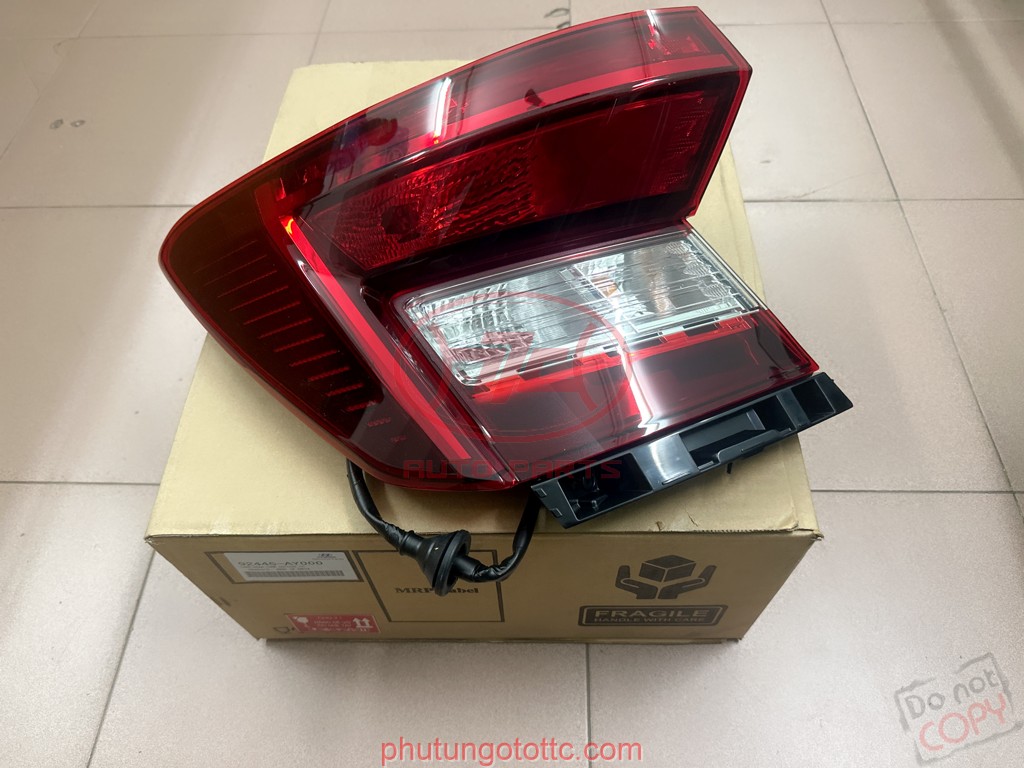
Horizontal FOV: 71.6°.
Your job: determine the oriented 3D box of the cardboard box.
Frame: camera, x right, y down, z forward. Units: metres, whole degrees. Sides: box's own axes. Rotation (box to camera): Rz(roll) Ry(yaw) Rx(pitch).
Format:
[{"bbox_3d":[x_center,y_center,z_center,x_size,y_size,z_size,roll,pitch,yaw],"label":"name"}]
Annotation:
[{"bbox_3d":[-0.013,-0.052,0.662,0.412,0.223,0.501,0,56,2],"label":"cardboard box"}]

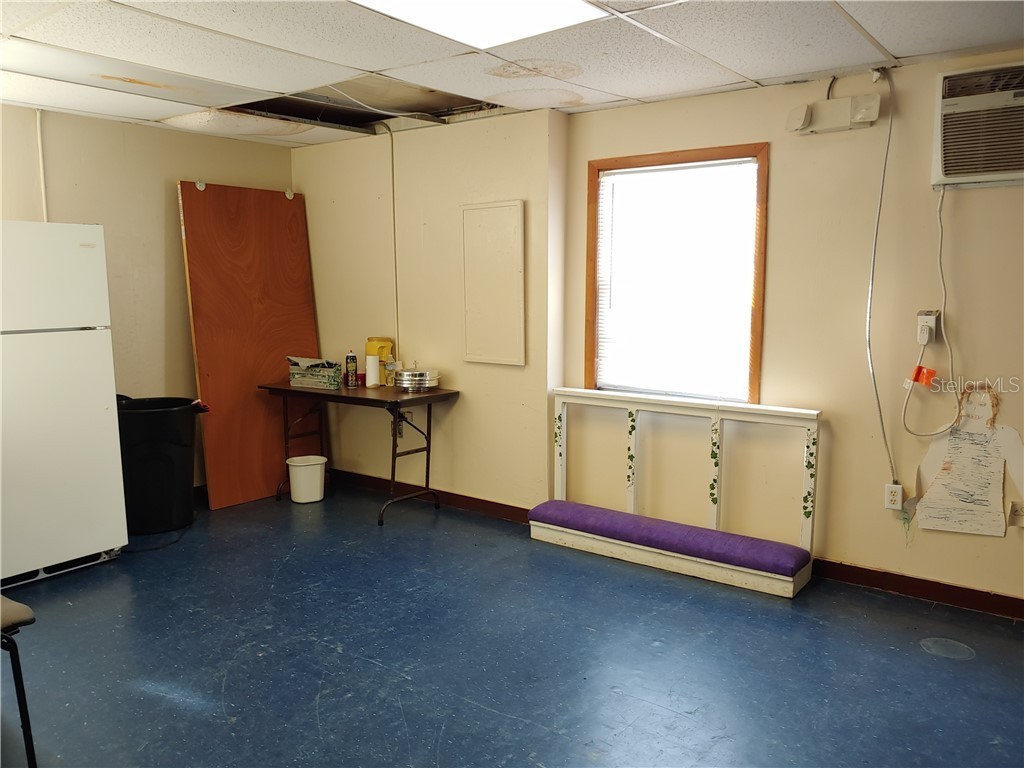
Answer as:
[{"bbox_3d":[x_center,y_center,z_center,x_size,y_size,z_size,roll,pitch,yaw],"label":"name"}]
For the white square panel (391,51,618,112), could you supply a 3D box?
[{"bbox_3d":[-0.003,-1.399,3.483,0.600,0.020,1.110,6,11,35],"label":"white square panel"}]

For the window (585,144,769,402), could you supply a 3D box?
[{"bbox_3d":[0.823,-0.546,3.880,1.000,1.300,0.050,6,11,35],"label":"window"}]

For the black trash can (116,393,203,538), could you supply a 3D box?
[{"bbox_3d":[-2.119,0.471,4.338,0.560,0.710,0.560,-5,10,-26],"label":"black trash can"}]

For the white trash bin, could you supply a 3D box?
[{"bbox_3d":[-1.363,0.637,4.894,0.285,0.285,0.205,-4,9,-21],"label":"white trash bin"}]

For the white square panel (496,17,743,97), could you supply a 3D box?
[{"bbox_3d":[0.496,-1.353,3.161,0.610,0.020,1.180,6,11,35],"label":"white square panel"}]

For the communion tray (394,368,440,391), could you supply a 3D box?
[{"bbox_3d":[-0.598,-0.024,4.637,0.285,0.135,0.285,-2,9,-7],"label":"communion tray"}]

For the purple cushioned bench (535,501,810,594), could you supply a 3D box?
[{"bbox_3d":[0.780,0.820,3.886,1.455,0.192,0.285,6,11,35],"label":"purple cushioned bench"}]

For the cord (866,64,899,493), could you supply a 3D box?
[{"bbox_3d":[1.662,-0.450,3.264,0.180,1.830,0.060,6,11,35],"label":"cord"}]

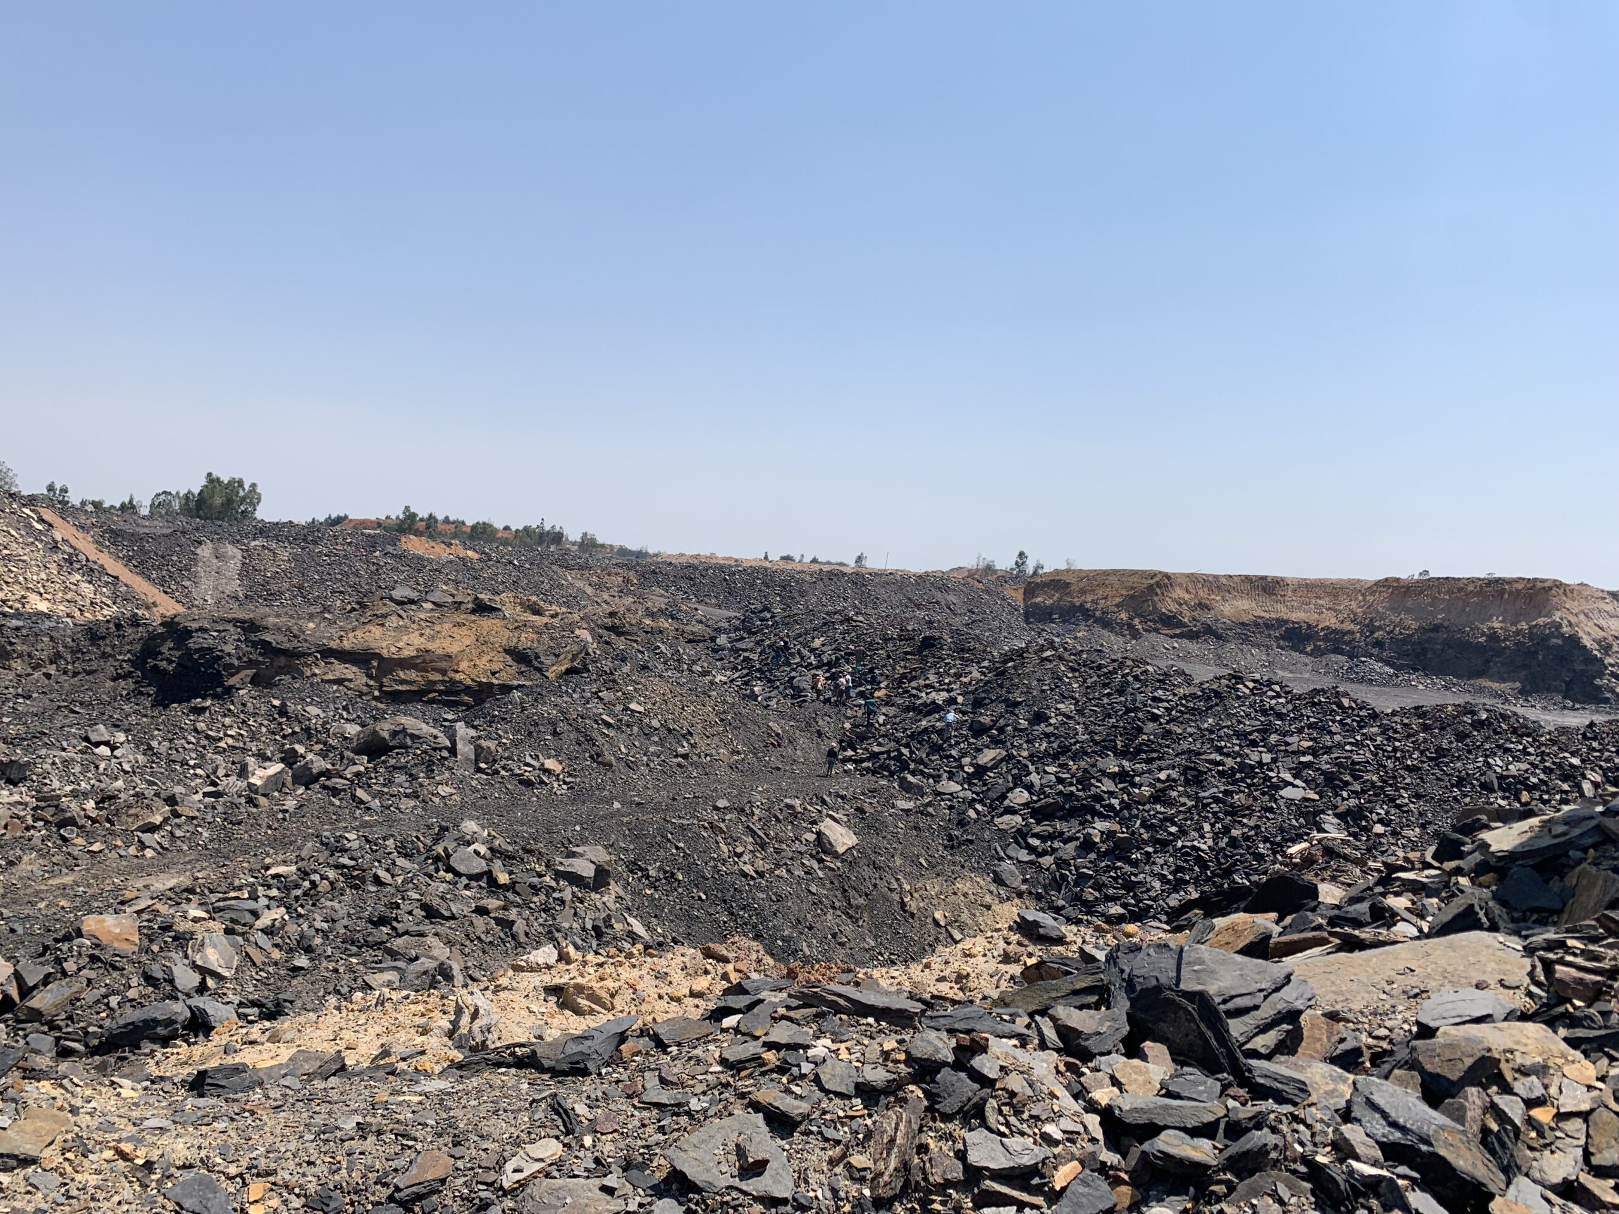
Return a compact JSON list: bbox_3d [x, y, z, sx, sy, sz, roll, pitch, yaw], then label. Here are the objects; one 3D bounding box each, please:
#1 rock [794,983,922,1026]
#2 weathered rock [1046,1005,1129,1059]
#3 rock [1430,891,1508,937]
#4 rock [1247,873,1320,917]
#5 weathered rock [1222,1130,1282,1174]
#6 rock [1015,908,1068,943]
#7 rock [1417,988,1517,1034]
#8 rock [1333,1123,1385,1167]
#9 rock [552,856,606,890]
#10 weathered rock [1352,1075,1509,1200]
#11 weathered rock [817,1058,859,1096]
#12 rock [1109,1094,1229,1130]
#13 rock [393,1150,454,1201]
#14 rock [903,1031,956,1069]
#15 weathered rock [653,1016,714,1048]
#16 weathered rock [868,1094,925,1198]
[{"bbox_3d":[0.224,1.829,5.600,0.560,0.130,0.260,0,2,2],"label":"rock"},{"bbox_3d":[1.187,1.817,5.200,0.350,0.180,0.250,0,2,13],"label":"weathered rock"},{"bbox_3d":[3.686,1.708,6.800,0.340,0.211,0.272,0,2,-19],"label":"rock"},{"bbox_3d":[2.565,1.562,6.600,0.359,0.174,0.269,1,2,10],"label":"rock"},{"bbox_3d":[1.364,1.677,3.750,0.182,0.074,0.115,1,2,25],"label":"weathered rock"},{"bbox_3d":[1.914,2.621,10.000,0.420,0.200,0.280,0,2,11],"label":"rock"},{"bbox_3d":[3.458,2.127,6.400,0.470,0.130,0.300,0,2,19],"label":"rock"},{"bbox_3d":[1.989,1.945,4.400,0.159,0.114,0.135,1,2,27],"label":"rock"},{"bbox_3d":[-5.862,6.764,31.000,1.155,0.689,0.924,0,2,15],"label":"rock"},{"bbox_3d":[2.258,1.933,4.450,0.542,0.139,0.232,22,14,35],"label":"weathered rock"},{"bbox_3d":[0.105,1.739,4.500,0.150,0.090,0.140,0,2,1],"label":"weathered rock"},{"bbox_3d":[1.184,1.684,4.050,0.371,0.069,0.147,1,1,0],"label":"rock"},{"bbox_3d":[-1.238,1.823,3.900,0.126,0.081,0.159,2,2,30],"label":"rock"},{"bbox_3d":[0.479,1.745,4.800,0.200,0.120,0.160,0,2,6],"label":"rock"},{"bbox_3d":[-0.521,1.763,5.050,0.228,0.066,0.169,1,2,10],"label":"weathered rock"},{"bbox_3d":[0.293,1.785,4.050,0.166,0.186,0.393,1,2,8],"label":"weathered rock"}]

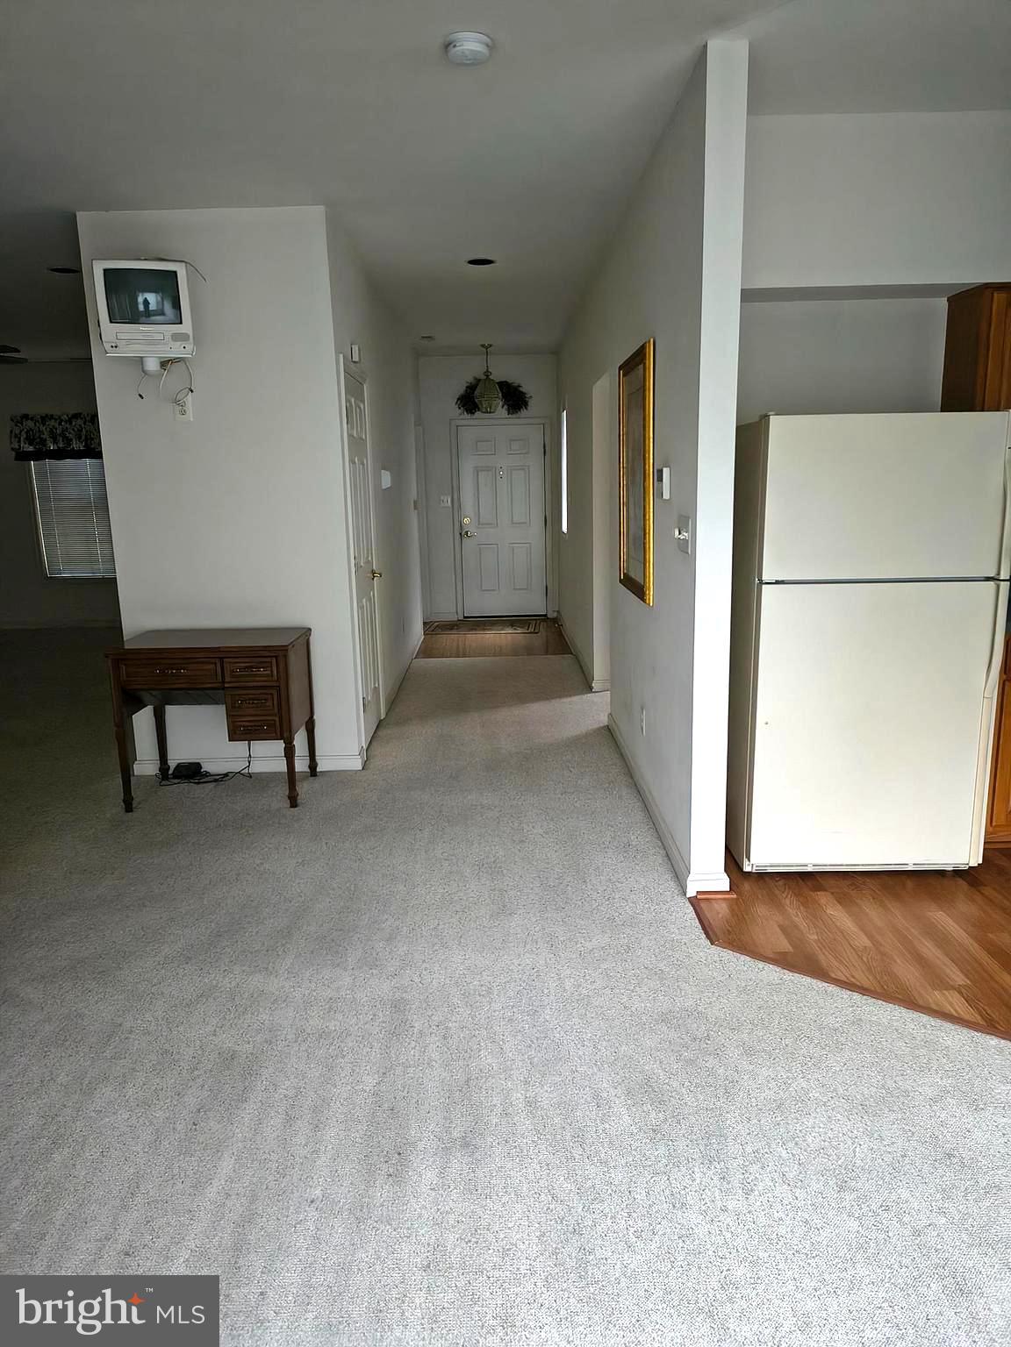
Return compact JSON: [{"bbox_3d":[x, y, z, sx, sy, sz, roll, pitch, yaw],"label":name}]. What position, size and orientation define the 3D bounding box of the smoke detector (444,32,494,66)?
[{"bbox_3d":[-0.107,-1.851,2.771,0.147,0.042,0.147,-1,12,0],"label":"smoke detector"}]

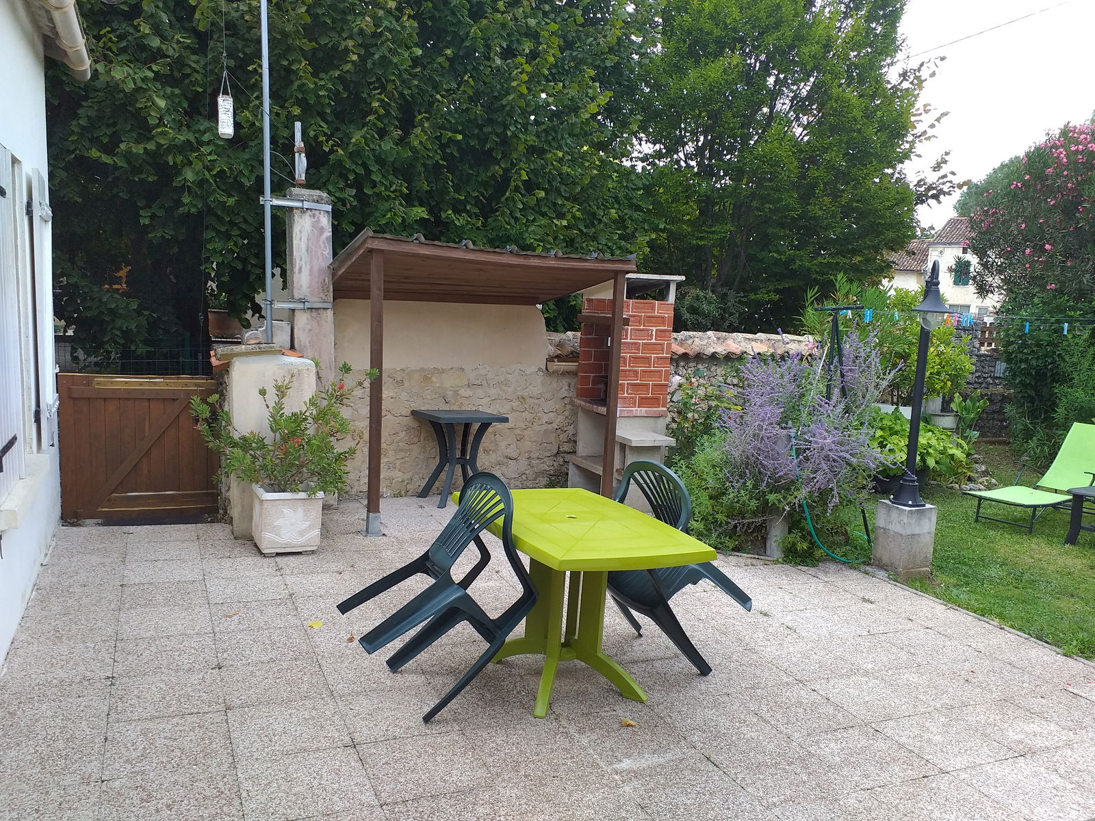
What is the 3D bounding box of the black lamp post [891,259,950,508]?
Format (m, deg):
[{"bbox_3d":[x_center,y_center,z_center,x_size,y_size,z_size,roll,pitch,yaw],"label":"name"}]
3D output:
[{"bbox_3d":[2.620,-0.176,5.761,0.290,1.725,0.400,2,9,2],"label":"black lamp post"}]

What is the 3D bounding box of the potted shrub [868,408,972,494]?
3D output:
[{"bbox_3d":[3.751,0.397,8.258,0.980,0.828,0.880,7,9,23],"label":"potted shrub"}]

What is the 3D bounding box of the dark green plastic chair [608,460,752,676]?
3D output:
[{"bbox_3d":[0.544,0.717,3.920,0.570,0.840,0.570,-47,27,-16],"label":"dark green plastic chair"}]

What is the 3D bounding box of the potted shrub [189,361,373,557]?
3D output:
[{"bbox_3d":[-1.705,0.304,5.230,1.030,1.216,0.900,0,9,-25],"label":"potted shrub"}]

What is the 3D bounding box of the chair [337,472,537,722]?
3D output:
[{"bbox_3d":[-0.406,0.699,3.424,0.840,0.570,0.570,-40,23,-16],"label":"chair"}]

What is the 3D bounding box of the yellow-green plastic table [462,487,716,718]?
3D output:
[{"bbox_3d":[0.080,0.835,3.642,0.770,0.725,1.140,2,7,-28],"label":"yellow-green plastic table"}]

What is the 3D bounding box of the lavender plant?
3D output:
[{"bbox_3d":[1.915,0.218,6.545,1.580,1.814,1.300,6,8,16],"label":"lavender plant"}]

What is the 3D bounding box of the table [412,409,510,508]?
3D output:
[{"bbox_3d":[-0.766,0.398,6.952,0.650,0.725,0.540,0,8,-37],"label":"table"}]

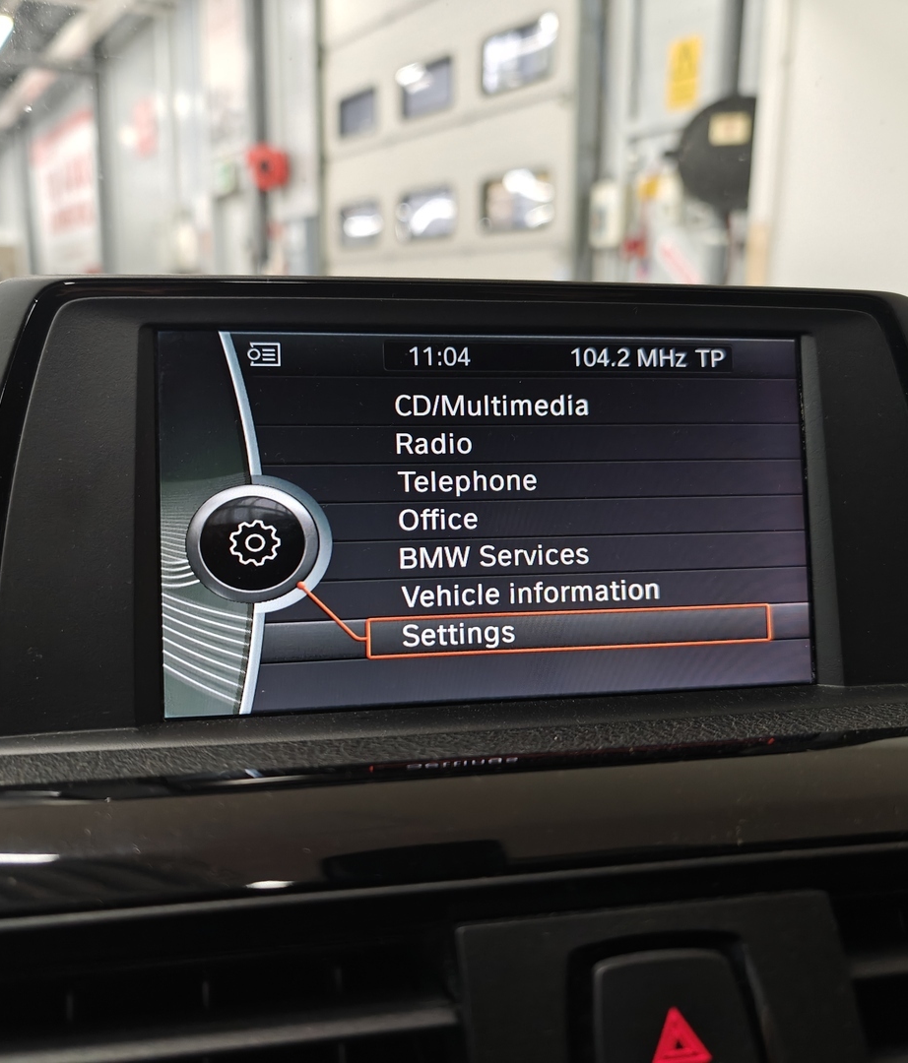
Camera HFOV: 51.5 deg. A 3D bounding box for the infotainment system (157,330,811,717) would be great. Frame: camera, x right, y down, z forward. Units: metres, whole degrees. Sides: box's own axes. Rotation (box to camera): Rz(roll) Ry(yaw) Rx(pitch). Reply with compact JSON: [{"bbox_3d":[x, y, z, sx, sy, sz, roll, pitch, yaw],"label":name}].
[{"bbox_3d":[0.009,-0.003,0.212,0.144,0.080,0.013,-1,-2,-10],"label":"infotainment system"}]

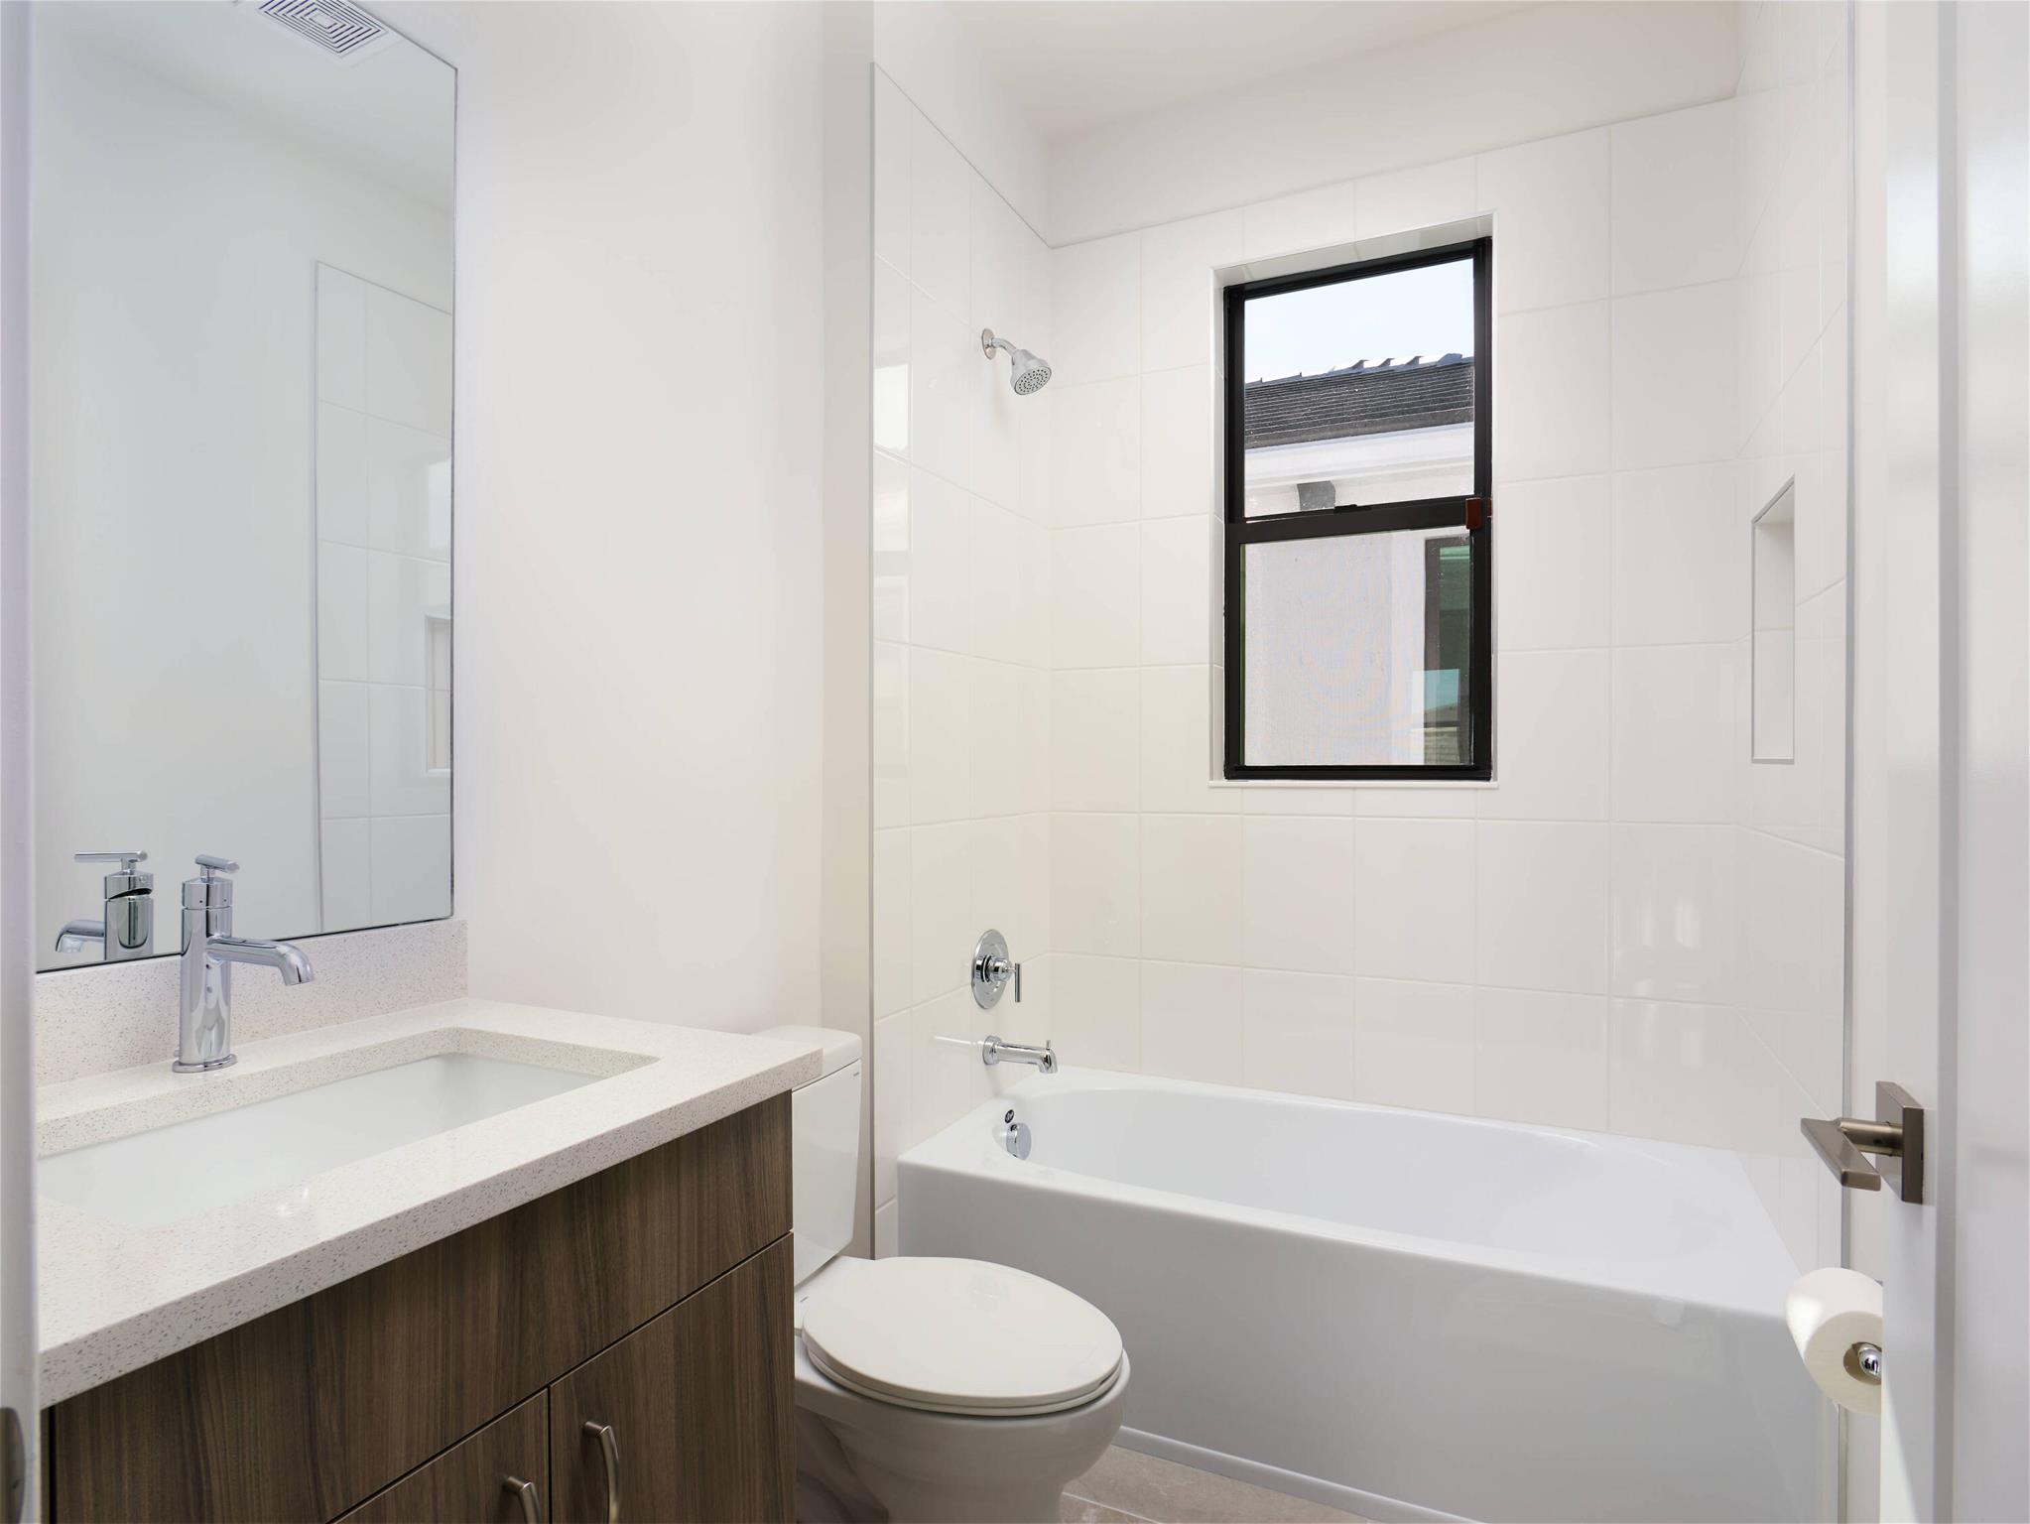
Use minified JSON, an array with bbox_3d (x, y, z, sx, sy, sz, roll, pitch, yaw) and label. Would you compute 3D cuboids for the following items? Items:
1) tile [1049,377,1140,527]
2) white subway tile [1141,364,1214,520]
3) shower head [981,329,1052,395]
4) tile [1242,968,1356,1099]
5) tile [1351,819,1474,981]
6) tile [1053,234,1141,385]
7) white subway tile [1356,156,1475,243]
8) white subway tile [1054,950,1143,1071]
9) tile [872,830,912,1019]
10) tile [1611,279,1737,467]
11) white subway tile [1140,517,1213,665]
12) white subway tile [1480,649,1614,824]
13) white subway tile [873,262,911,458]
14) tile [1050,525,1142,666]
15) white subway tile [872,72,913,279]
[{"bbox_3d":[0.205,-0.782,2.696,0.246,0.364,0.010,0,0,26],"label":"tile"},{"bbox_3d":[0.401,-0.782,2.603,0.186,0.364,0.010,0,0,26],"label":"white subway tile"},{"bbox_3d":[0.010,-0.904,2.368,0.158,0.157,0.090,0,0,25],"label":"shower head"},{"bbox_3d":[0.659,0.627,2.459,0.253,0.278,0.010,0,0,26],"label":"tile"},{"bbox_3d":[0.892,0.308,2.364,0.254,0.362,0.010,0,0,26],"label":"tile"},{"bbox_3d":[0.204,-1.144,2.688,0.244,0.353,0.010,0,0,26],"label":"tile"},{"bbox_3d":[0.894,-1.261,2.366,0.256,0.131,0.010,0,0,26],"label":"white subway tile"},{"bbox_3d":[0.207,0.633,2.699,0.246,0.284,0.010,0,0,26],"label":"white subway tile"},{"bbox_3d":[-0.238,0.308,2.042,0.010,0.360,0.127,0,0,25],"label":"tile"},{"bbox_3d":[1.326,-0.773,2.130,0.219,0.360,0.010,0,0,25],"label":"tile"},{"bbox_3d":[0.396,-0.414,2.575,0.182,0.360,0.010,0,0,25],"label":"white subway tile"},{"bbox_3d":[1.123,-0.056,2.252,0.254,0.362,0.010,0,0,26],"label":"white subway tile"},{"bbox_3d":[-0.239,-0.773,2.036,0.010,0.361,0.129,0,0,26],"label":"white subway tile"},{"bbox_3d":[0.205,-0.416,2.671,0.246,0.361,0.010,0,0,26],"label":"tile"},{"bbox_3d":[-0.241,-1.142,2.052,0.010,0.353,0.129,0,0,26],"label":"white subway tile"}]

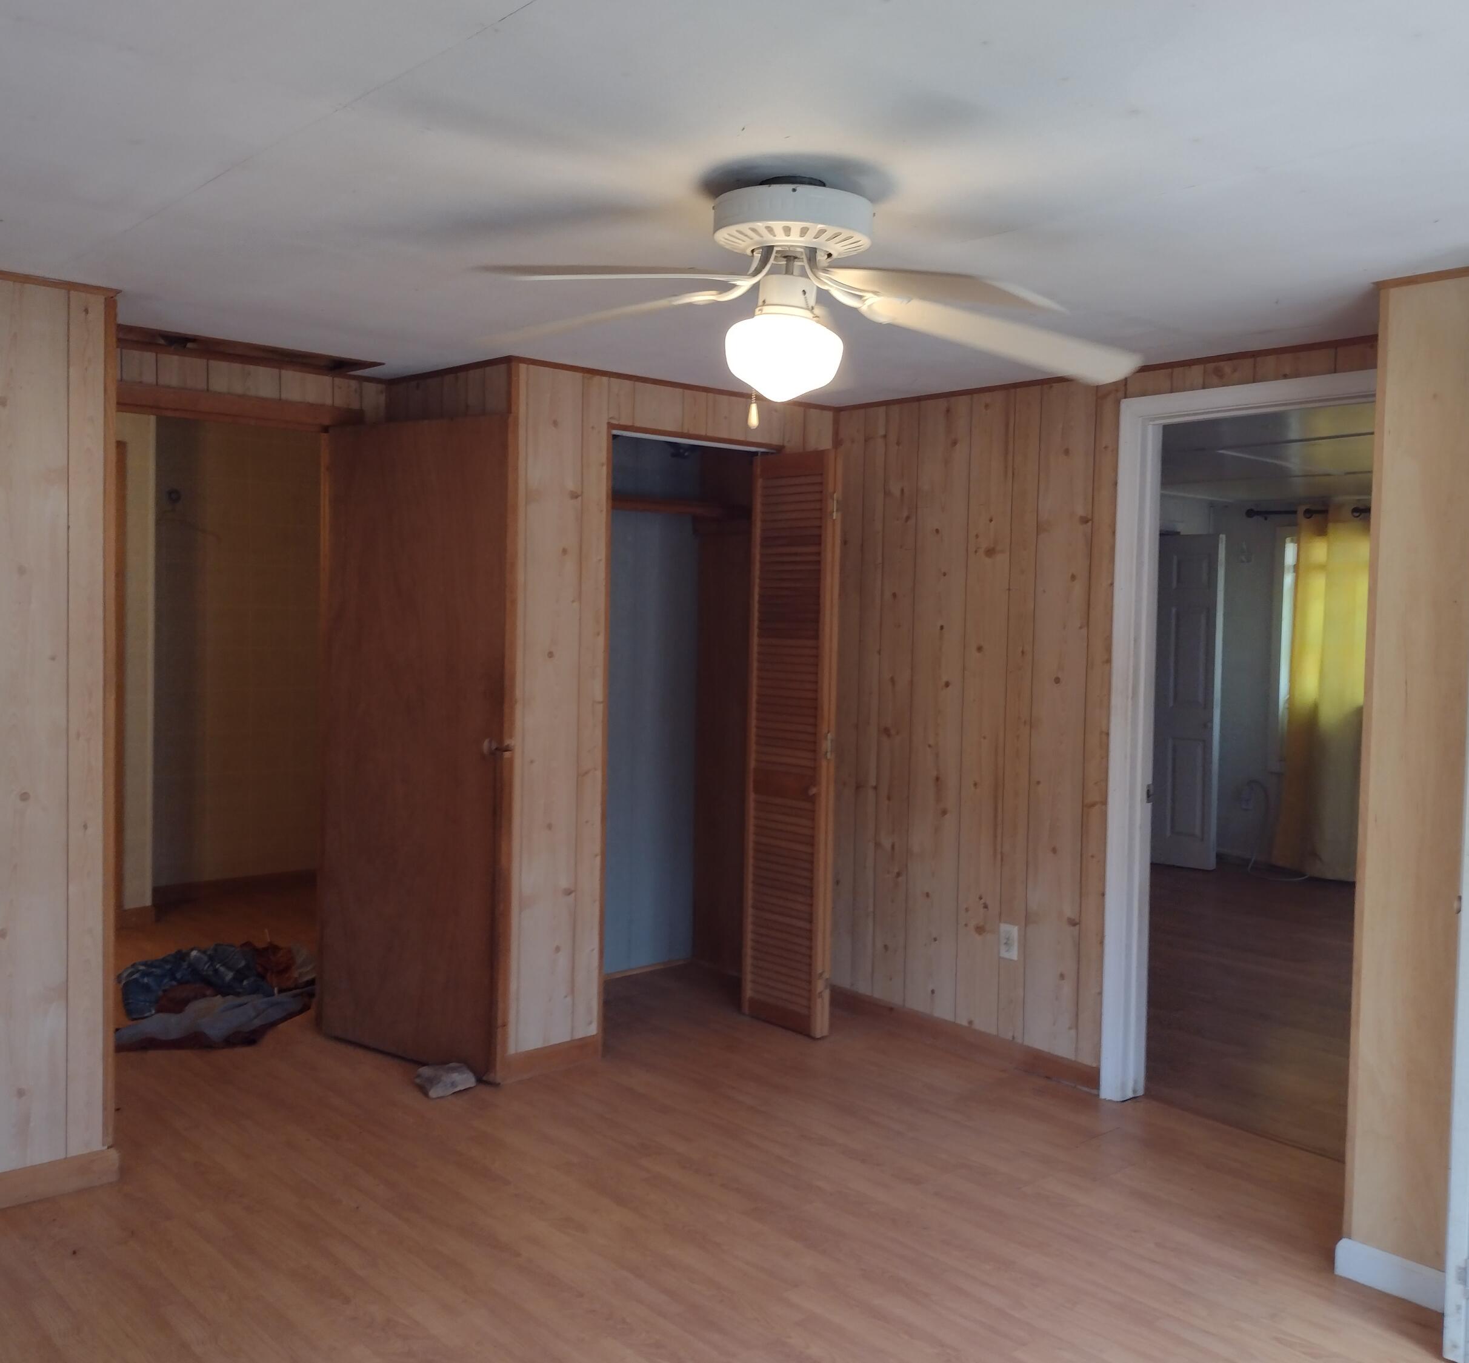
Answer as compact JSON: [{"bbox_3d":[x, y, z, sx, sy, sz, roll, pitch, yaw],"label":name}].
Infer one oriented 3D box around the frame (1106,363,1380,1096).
[{"bbox_3d":[1.492,0.234,3.989,0.130,2.128,0.950,-1,3,-41],"label":"frame"}]

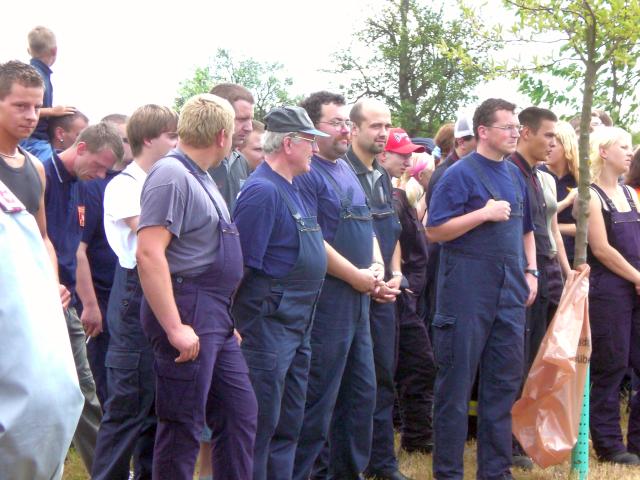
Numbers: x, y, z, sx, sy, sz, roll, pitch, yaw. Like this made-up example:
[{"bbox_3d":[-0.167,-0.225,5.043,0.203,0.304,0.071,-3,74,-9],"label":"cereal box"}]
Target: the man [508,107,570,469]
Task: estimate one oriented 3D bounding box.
[{"bbox_3d":[1.044,0.234,10.400,0.370,1.790,0.520,1,2,30],"label":"man"}]

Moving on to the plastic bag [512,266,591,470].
[{"bbox_3d":[1.032,0.569,9.400,0.370,0.900,0.270,0,2,-11],"label":"plastic bag"}]

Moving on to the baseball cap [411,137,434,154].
[{"bbox_3d":[0.585,-0.544,12.400,0.250,0.130,0.180,1,2,18],"label":"baseball cap"}]

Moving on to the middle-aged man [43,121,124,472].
[{"bbox_3d":[-1.091,0.317,9.600,0.420,1.720,0.520,2,3,37],"label":"middle-aged man"}]

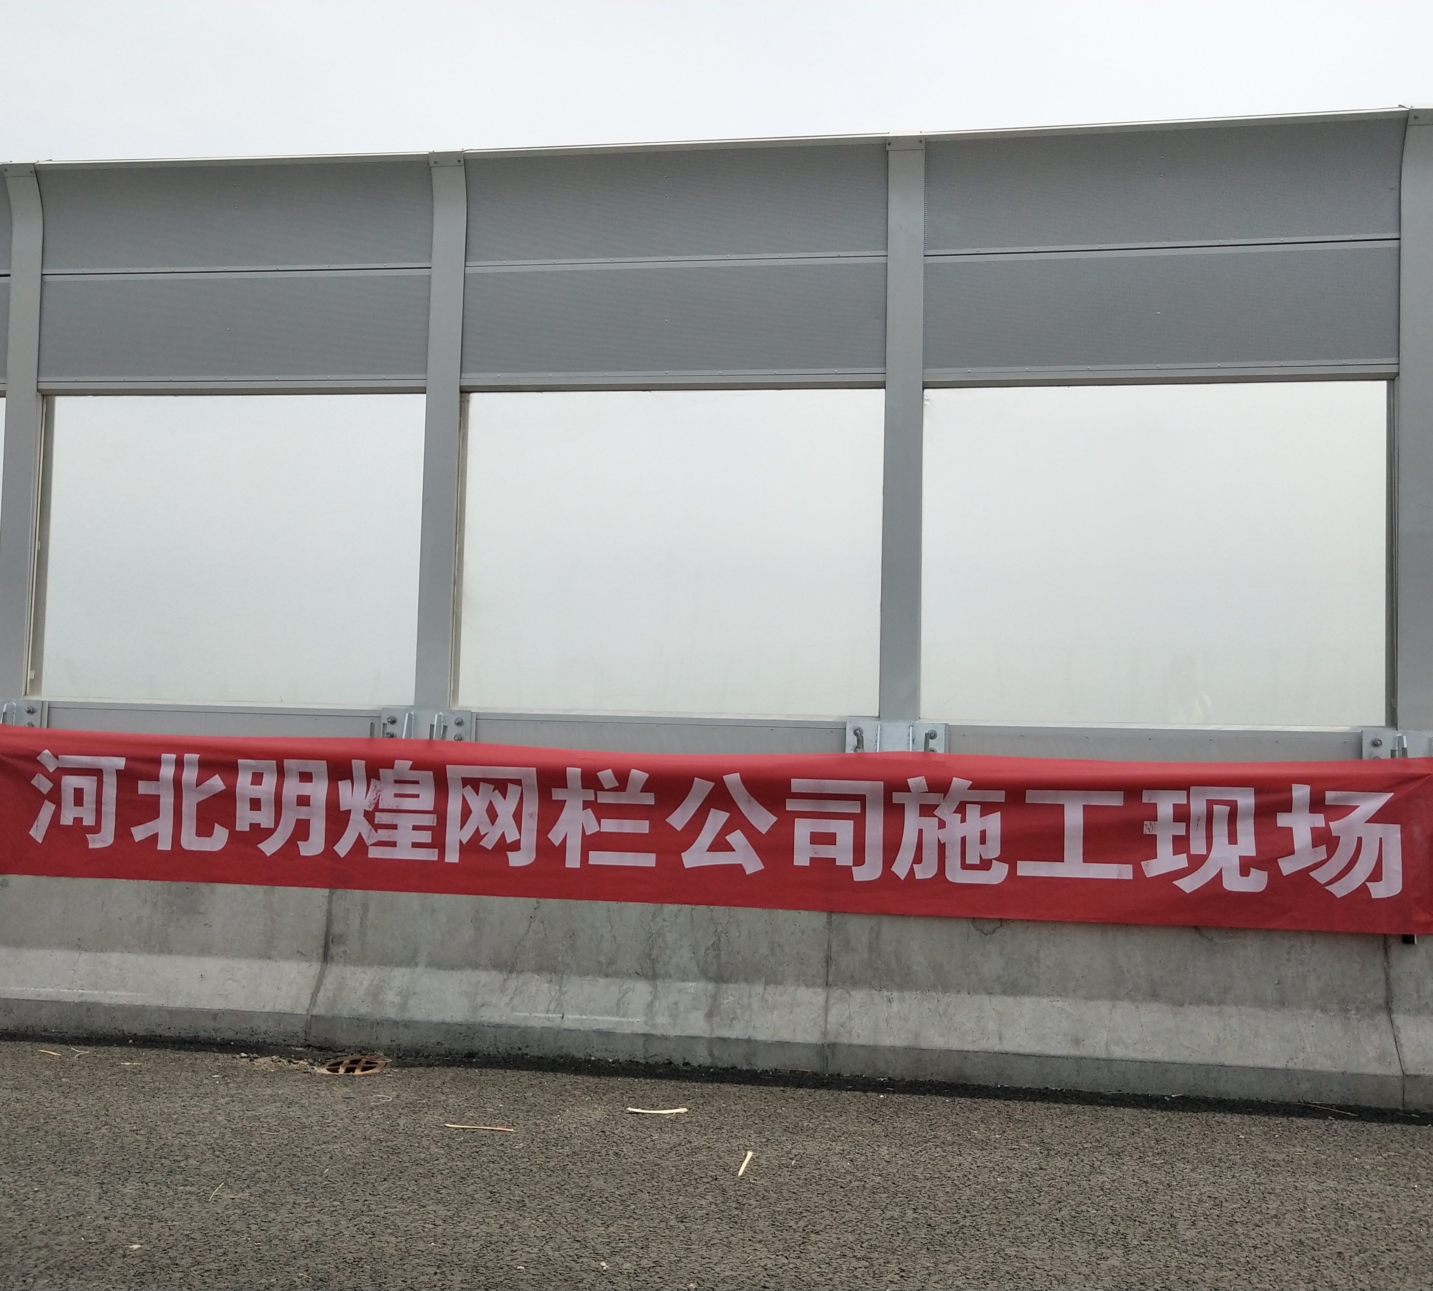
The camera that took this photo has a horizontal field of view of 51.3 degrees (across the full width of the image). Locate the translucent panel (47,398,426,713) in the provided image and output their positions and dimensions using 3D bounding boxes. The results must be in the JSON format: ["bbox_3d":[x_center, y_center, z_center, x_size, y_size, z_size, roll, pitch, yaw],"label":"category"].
[{"bbox_3d":[-2.181,-0.431,6.687,1.880,1.420,0.060,1,-3,9],"label":"translucent panel"}]

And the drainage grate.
[{"bbox_3d":[-1.340,1.551,5.507,0.250,0.030,0.250,1,-3,9],"label":"drainage grate"}]

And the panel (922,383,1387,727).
[{"bbox_3d":[1.769,-0.373,6.062,1.880,1.420,0.060,1,-3,9],"label":"panel"}]

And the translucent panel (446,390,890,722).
[{"bbox_3d":[-0.206,-0.404,6.374,1.880,1.420,0.060,1,-3,9],"label":"translucent panel"}]

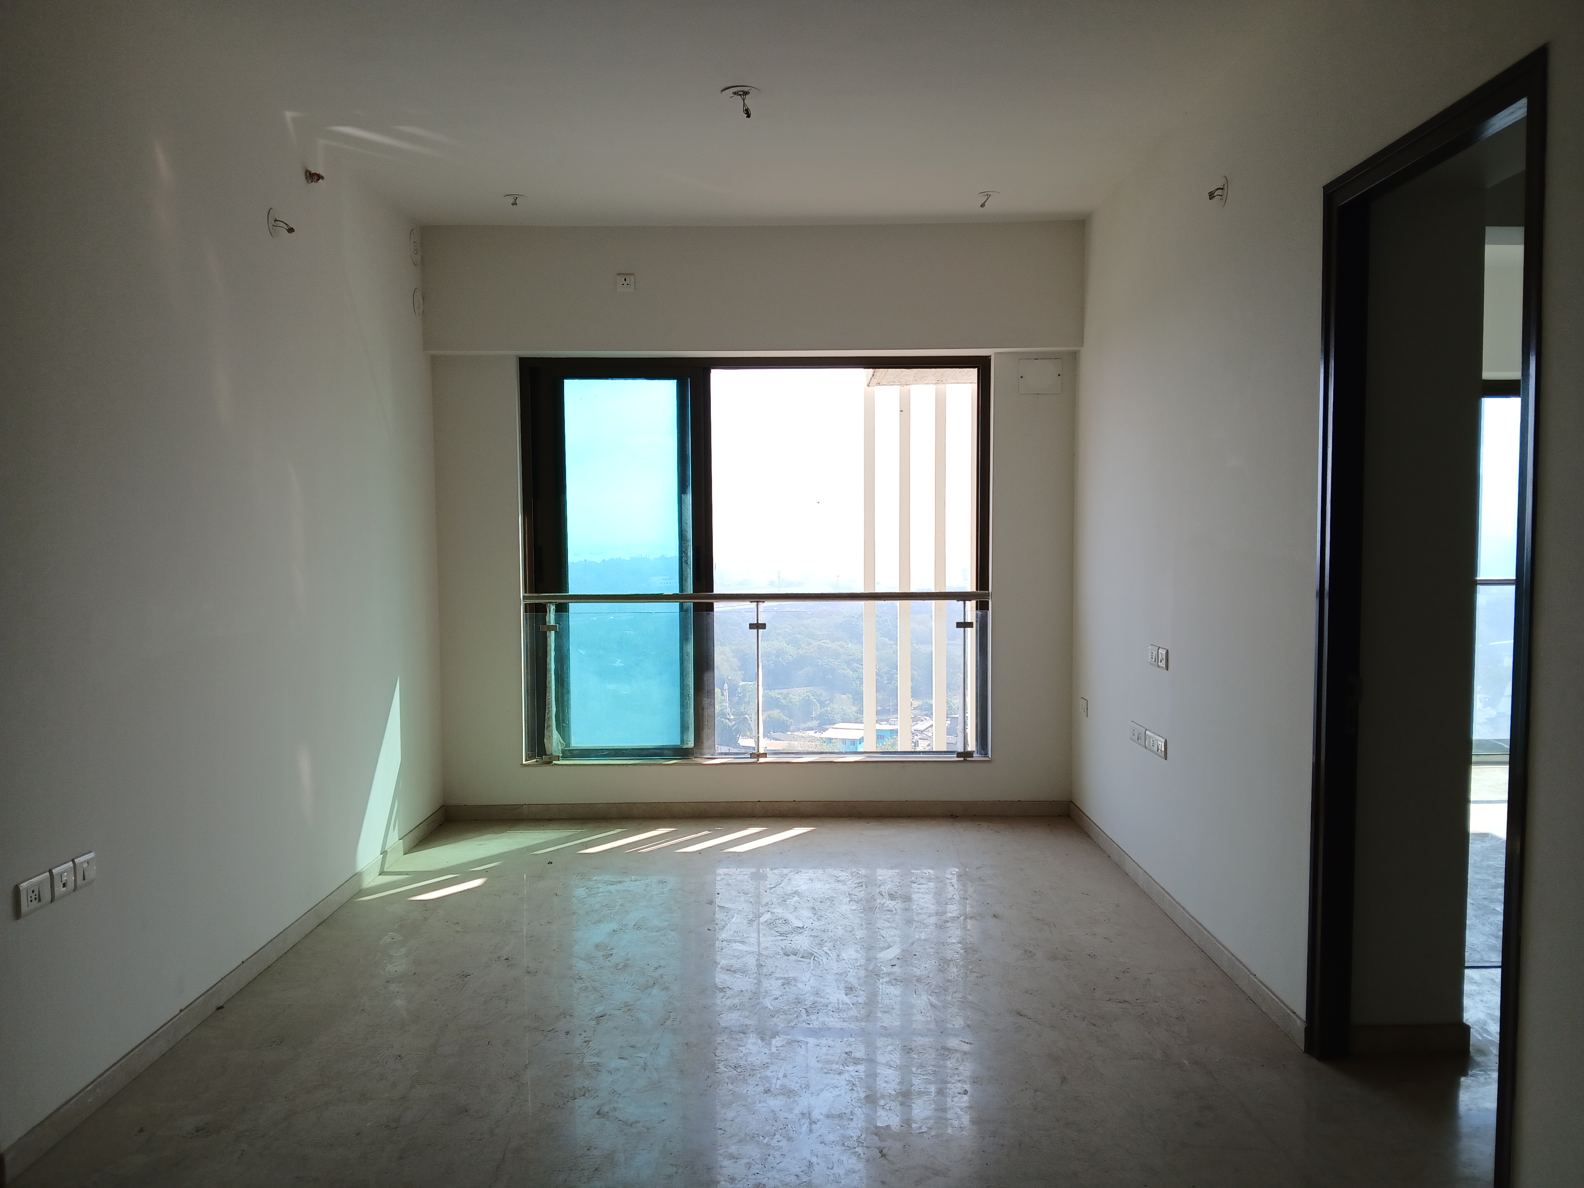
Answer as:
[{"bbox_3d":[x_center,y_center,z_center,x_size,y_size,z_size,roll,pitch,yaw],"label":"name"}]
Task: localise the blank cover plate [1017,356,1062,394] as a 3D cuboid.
[{"bbox_3d":[1.302,-1.136,6.218,0.226,0.190,0.012,0,3,0],"label":"blank cover plate"}]

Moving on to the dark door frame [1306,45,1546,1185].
[{"bbox_3d":[1.534,0.131,2.898,0.109,2.482,0.993,0,3,0],"label":"dark door frame"}]

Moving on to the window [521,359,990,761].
[{"bbox_3d":[-0.183,-0.179,6.356,2.480,2.140,0.122,0,3,0],"label":"window"}]

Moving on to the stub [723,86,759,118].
[{"bbox_3d":[-0.178,-1.724,4.203,0.141,0.091,0.141,0,3,0],"label":"stub"}]

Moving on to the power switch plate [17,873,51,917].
[{"bbox_3d":[-1.842,0.733,2.894,0.013,0.082,0.115,0,3,0],"label":"power switch plate"}]

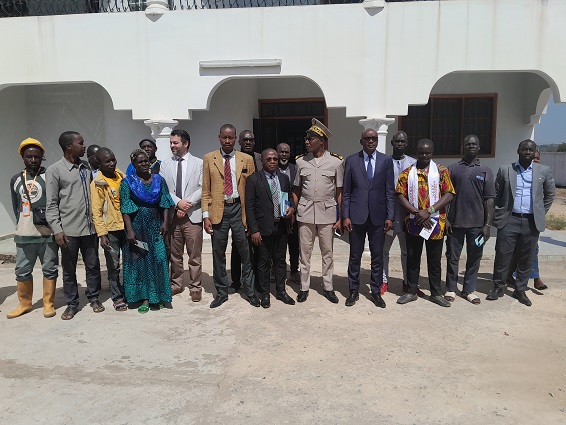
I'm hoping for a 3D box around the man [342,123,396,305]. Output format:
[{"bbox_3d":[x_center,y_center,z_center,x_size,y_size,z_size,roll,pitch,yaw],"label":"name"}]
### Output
[{"bbox_3d":[0.887,0.042,4.423,0.531,1.806,0.360,1,5,8],"label":"man"}]

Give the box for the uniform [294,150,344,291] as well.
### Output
[{"bbox_3d":[0.388,0.102,4.536,0.531,1.512,0.320,0,5,5],"label":"uniform"}]

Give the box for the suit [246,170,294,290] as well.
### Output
[{"bbox_3d":[-0.125,0.219,4.384,0.511,1.298,0.330,-1,5,-16],"label":"suit"}]

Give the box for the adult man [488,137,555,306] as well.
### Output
[{"bbox_3d":[2.523,0.086,4.521,0.631,1.701,0.380,3,6,30],"label":"adult man"}]

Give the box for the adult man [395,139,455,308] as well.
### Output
[{"bbox_3d":[1.442,0.107,4.335,0.560,1.691,0.360,1,6,13],"label":"adult man"}]

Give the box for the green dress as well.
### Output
[{"bbox_3d":[-1.365,0.275,4.318,0.510,1.336,0.370,-2,6,-14],"label":"green dress"}]

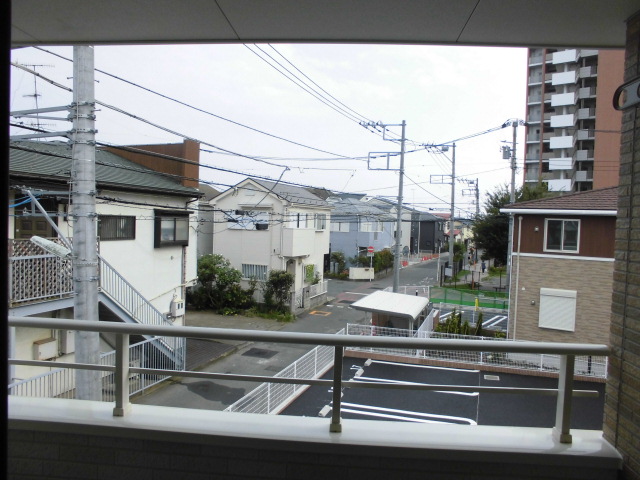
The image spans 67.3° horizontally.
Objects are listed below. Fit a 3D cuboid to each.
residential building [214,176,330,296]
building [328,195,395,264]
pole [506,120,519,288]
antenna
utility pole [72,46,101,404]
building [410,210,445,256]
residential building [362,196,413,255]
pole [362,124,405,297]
[{"bbox_3d":[-2.631,-0.054,32.058,5.700,7.400,8.550,2,3,21],"label":"residential building"},{"bbox_3d":[3.855,-0.539,50.834,6.500,7.600,10.700,2,3,20],"label":"building"},{"bbox_3d":[13.597,-2.108,34.037,0.400,12.600,0.400,2,3,19],"label":"pole"},{"bbox_3d":[-10.474,-5.129,17.800,1.300,2.750,0.600,1,3,-18],"label":"antenna"},{"bbox_3d":[-3.176,-1.048,6.514,0.350,12.000,0.350,2,3,19],"label":"utility pole"},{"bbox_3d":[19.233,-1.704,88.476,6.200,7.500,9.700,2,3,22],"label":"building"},{"bbox_3d":[10.979,-1.841,75.150,9.200,8.500,9.000,2,3,21],"label":"residential building"},{"bbox_3d":[4.240,-2.181,32.937,2.900,12.400,0.500,3,3,19],"label":"pole"}]

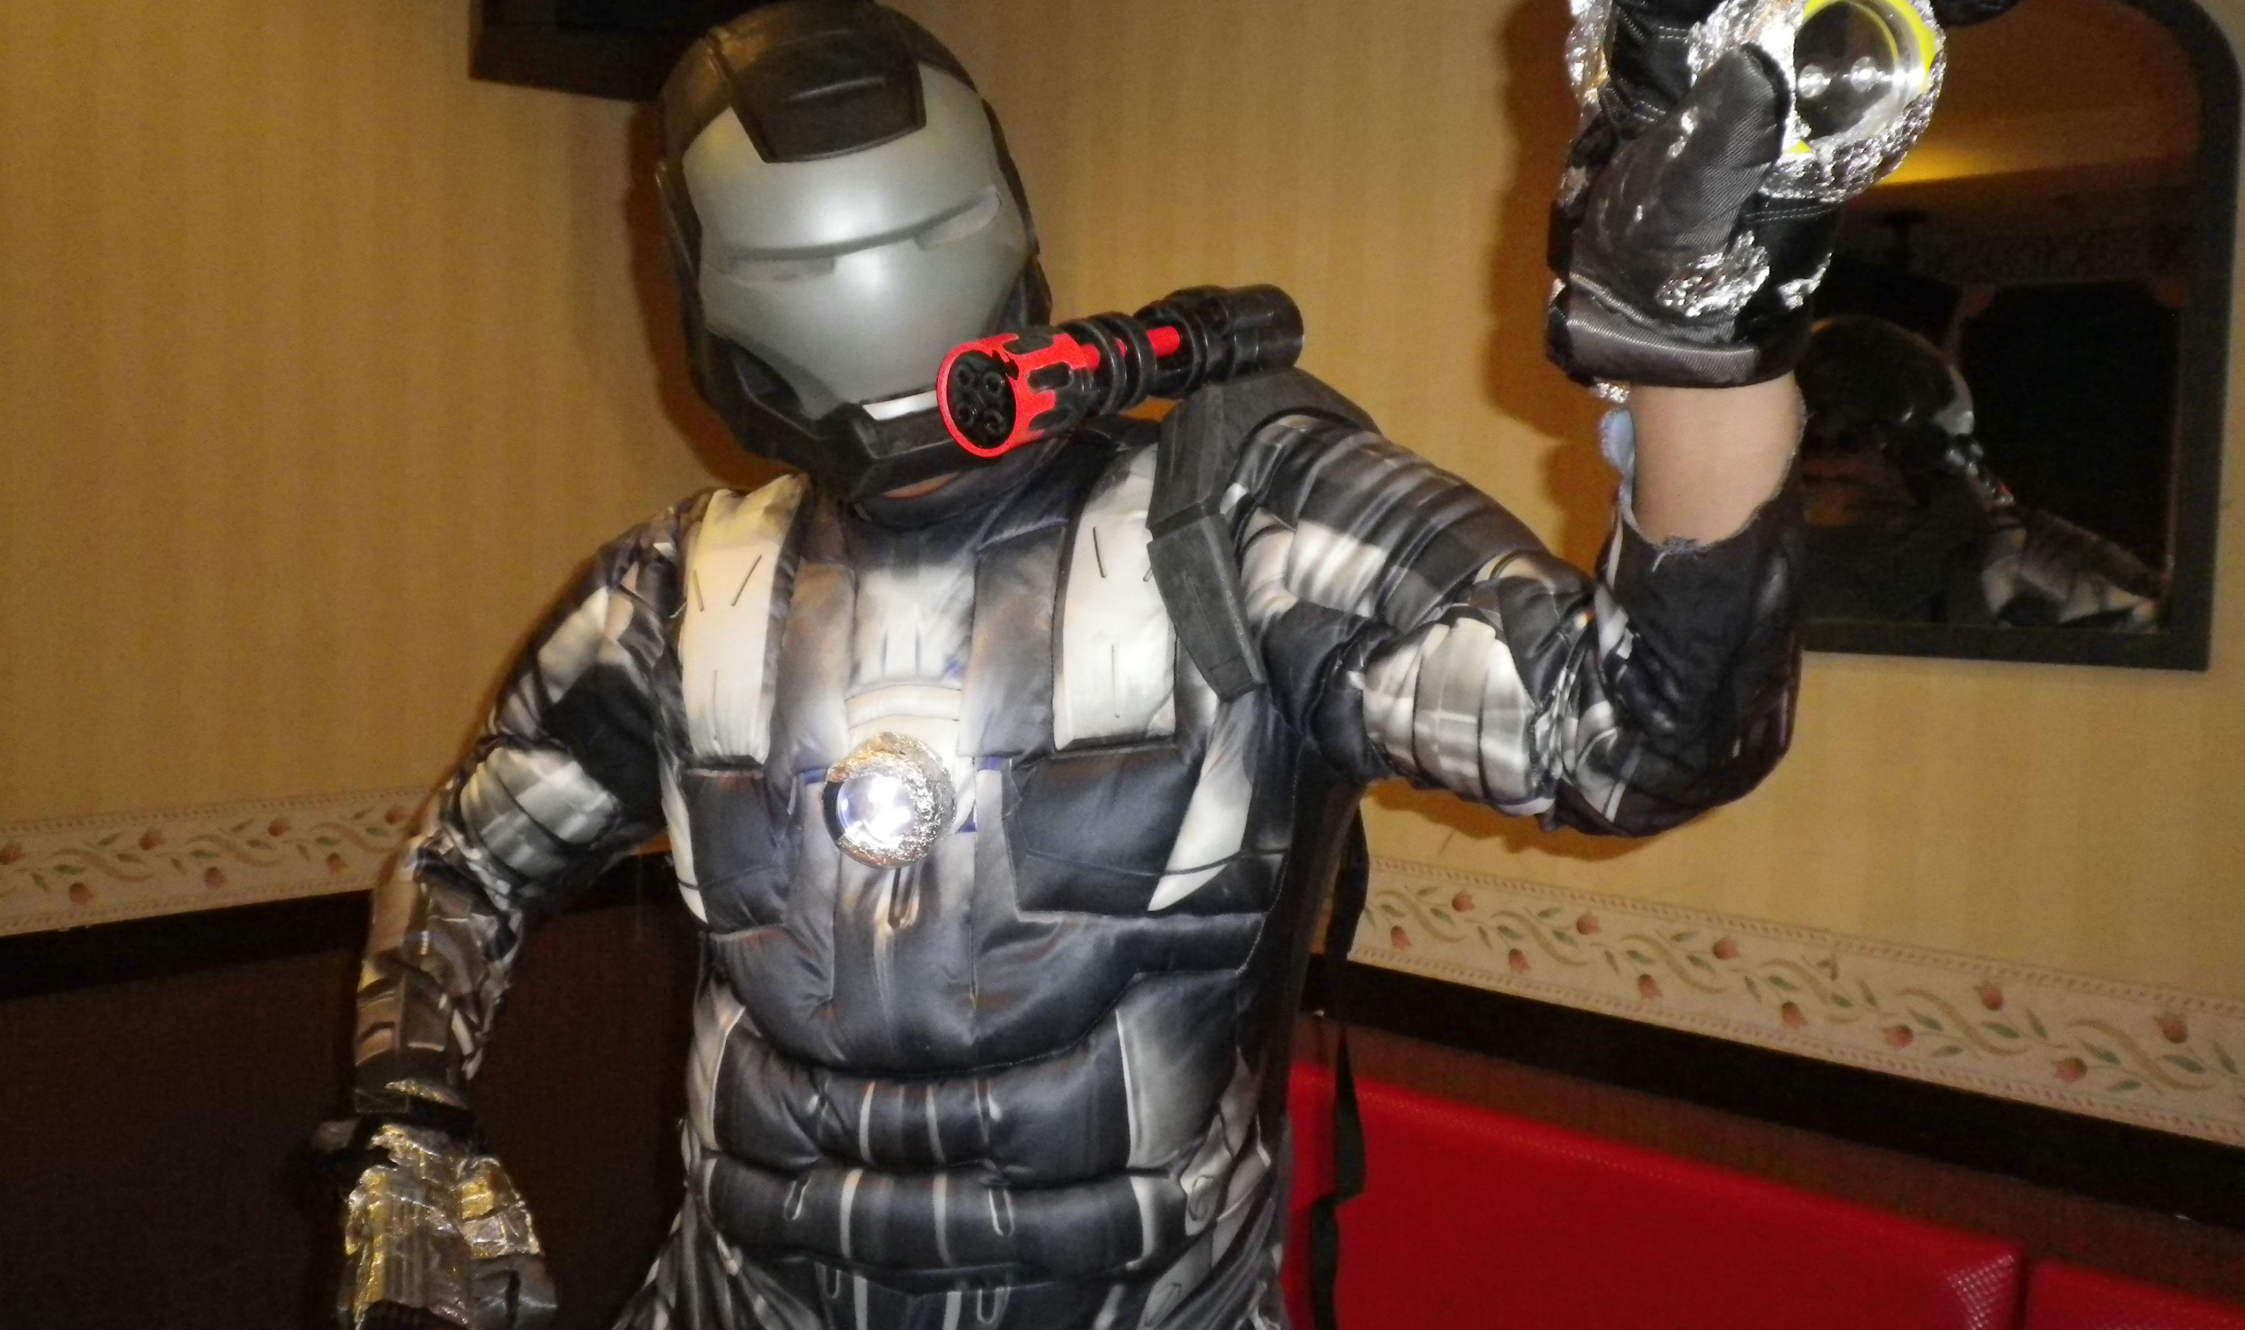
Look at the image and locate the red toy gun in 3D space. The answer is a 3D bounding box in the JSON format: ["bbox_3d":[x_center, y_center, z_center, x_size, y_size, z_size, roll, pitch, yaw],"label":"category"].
[{"bbox_3d":[0.008,-0.184,1.109,0.068,0.069,0.268,6,19,41],"label":"red toy gun"}]

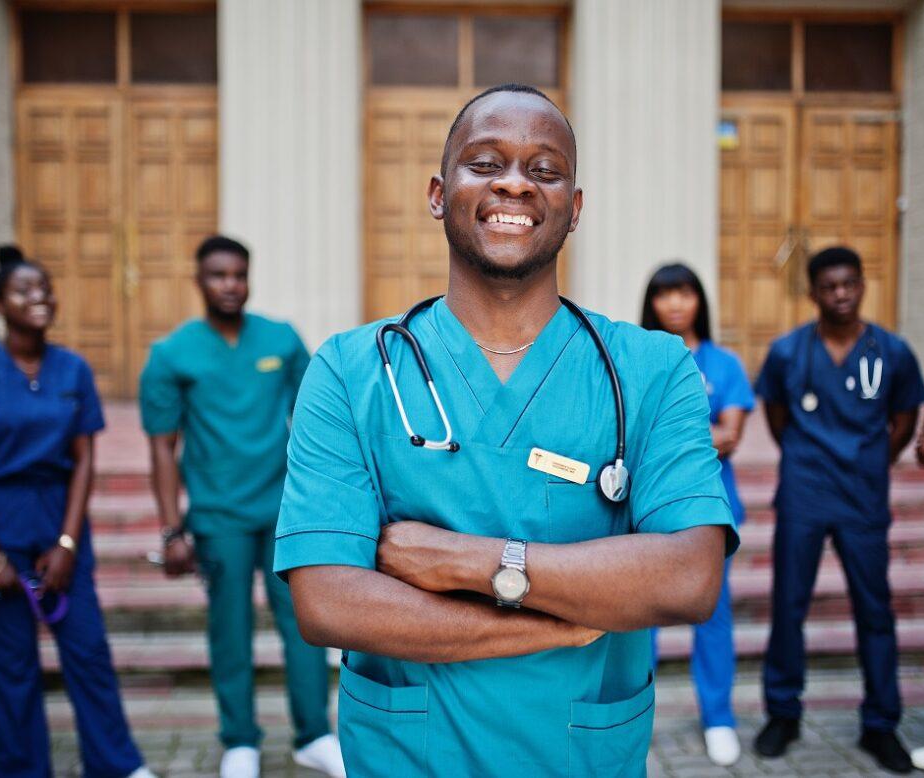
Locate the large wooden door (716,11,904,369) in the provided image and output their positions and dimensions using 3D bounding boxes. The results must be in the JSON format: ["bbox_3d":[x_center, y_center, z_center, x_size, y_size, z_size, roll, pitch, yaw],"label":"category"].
[{"bbox_3d":[2.791,-1.529,9.560,1.700,3.220,0.130,0,4,-4],"label":"large wooden door"}]

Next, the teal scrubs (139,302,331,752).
[{"bbox_3d":[-0.778,0.494,3.870,0.627,1.493,0.340,0,4,-6],"label":"teal scrubs"}]

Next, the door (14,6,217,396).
[{"bbox_3d":[-2.708,-1.499,9.175,1.700,3.220,0.130,0,4,-4],"label":"door"}]

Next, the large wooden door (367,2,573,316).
[{"bbox_3d":[0.032,-1.514,9.367,1.700,3.220,0.130,0,4,-4],"label":"large wooden door"}]

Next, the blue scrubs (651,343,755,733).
[{"bbox_3d":[0.799,0.522,3.992,0.441,1.384,0.310,1,4,11],"label":"blue scrubs"}]

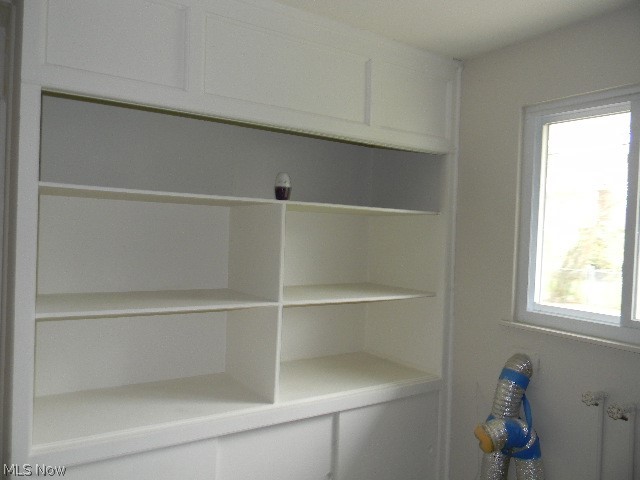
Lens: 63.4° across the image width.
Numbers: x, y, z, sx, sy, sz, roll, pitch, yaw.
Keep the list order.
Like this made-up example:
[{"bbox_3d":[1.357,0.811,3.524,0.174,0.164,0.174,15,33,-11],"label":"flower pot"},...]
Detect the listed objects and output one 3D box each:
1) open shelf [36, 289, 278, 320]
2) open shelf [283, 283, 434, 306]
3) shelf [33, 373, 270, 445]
[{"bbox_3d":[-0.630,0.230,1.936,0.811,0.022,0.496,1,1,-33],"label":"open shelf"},{"bbox_3d":[0.066,0.248,2.386,0.809,0.022,0.496,1,1,-33],"label":"open shelf"},{"bbox_3d":[-0.637,0.613,1.932,0.811,0.027,0.514,1,1,-33],"label":"shelf"}]

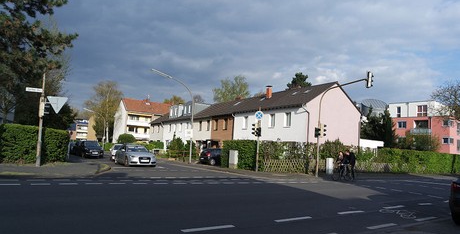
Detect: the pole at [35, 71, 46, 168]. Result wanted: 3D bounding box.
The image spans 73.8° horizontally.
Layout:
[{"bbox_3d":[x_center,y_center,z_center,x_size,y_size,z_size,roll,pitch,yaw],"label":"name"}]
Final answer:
[{"bbox_3d":[-9.563,0.095,15.511,0.220,4.770,0.220,0,-7,30],"label":"pole"}]

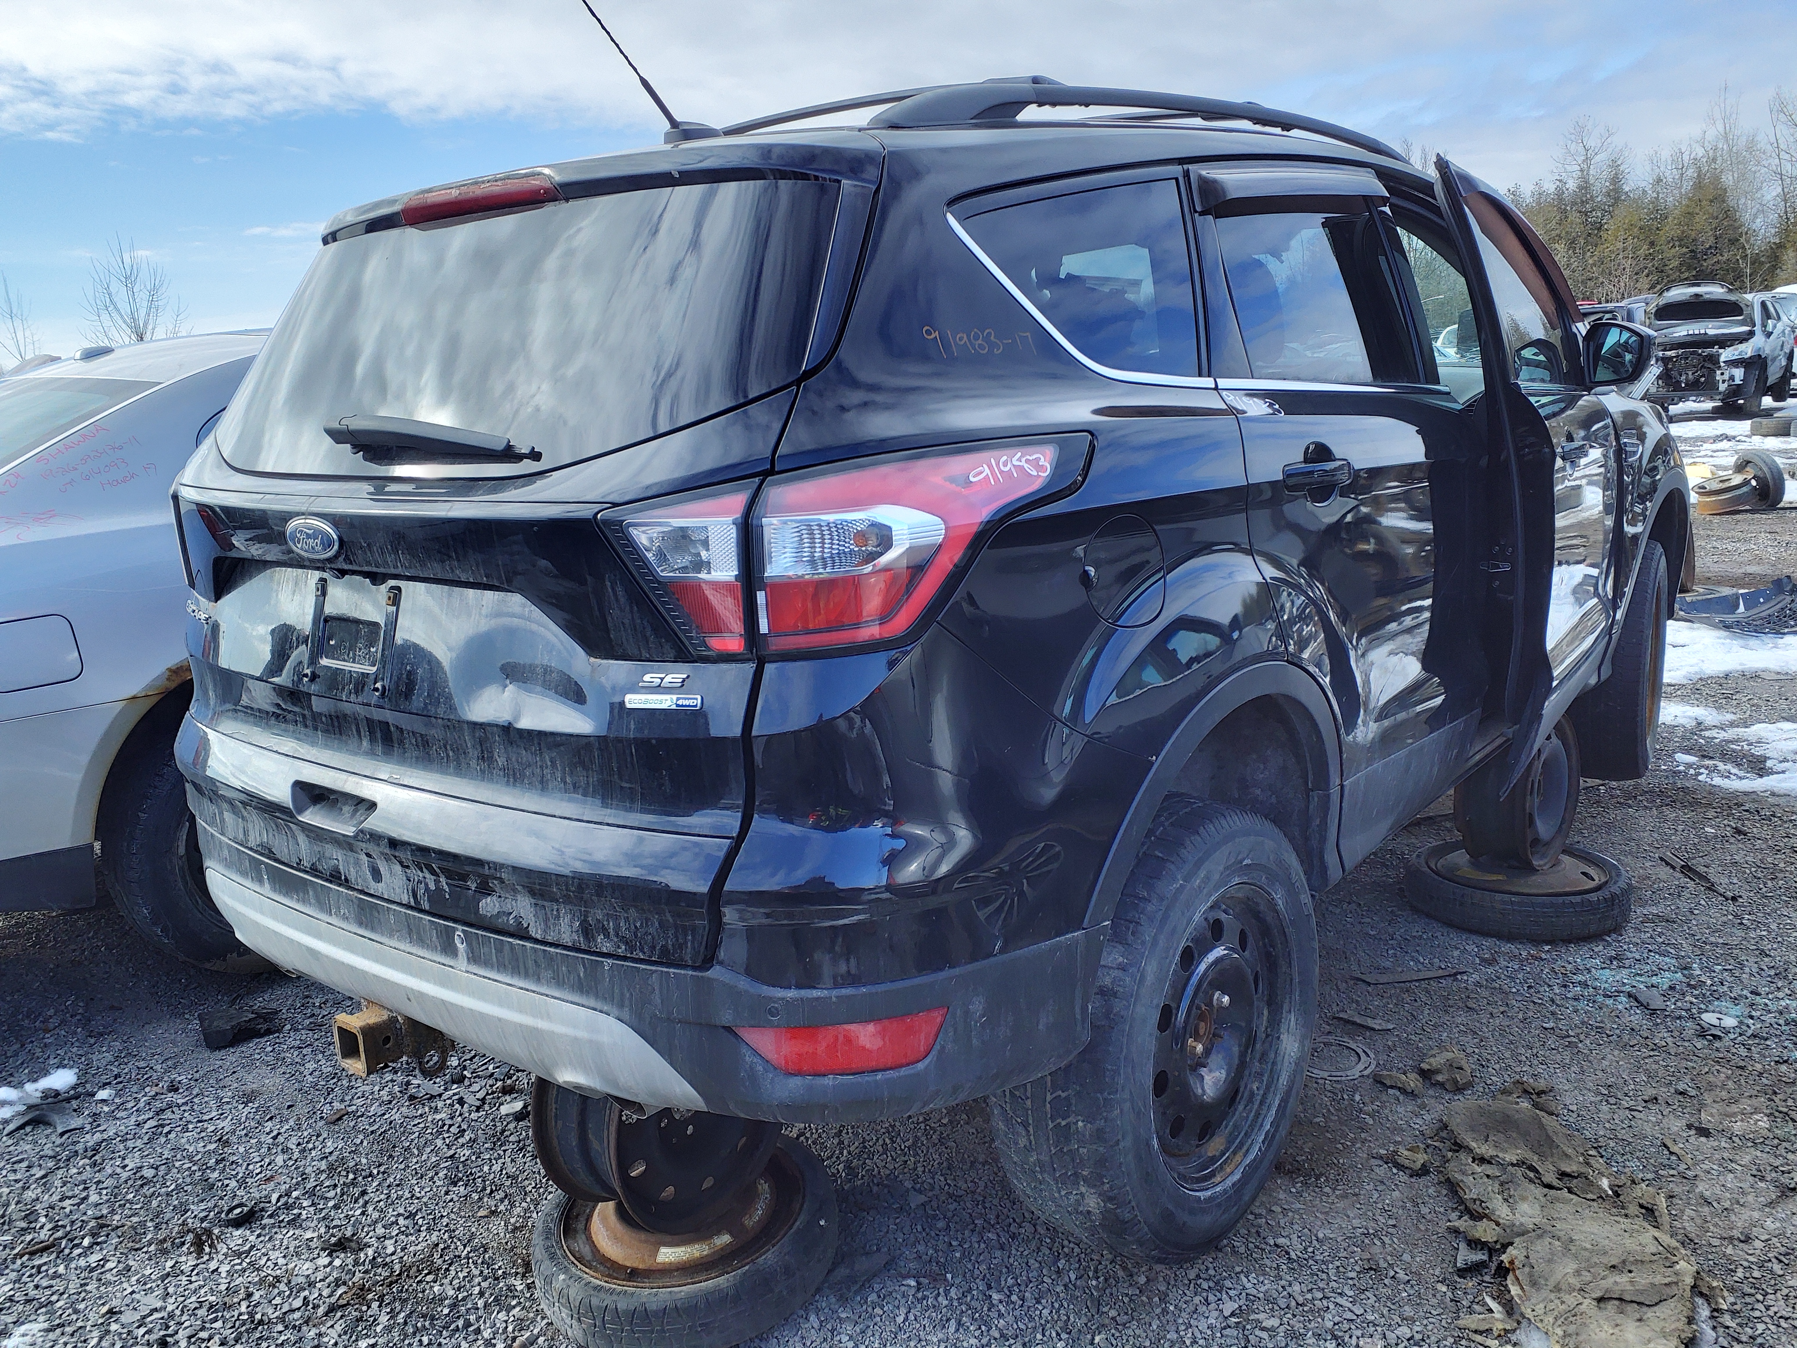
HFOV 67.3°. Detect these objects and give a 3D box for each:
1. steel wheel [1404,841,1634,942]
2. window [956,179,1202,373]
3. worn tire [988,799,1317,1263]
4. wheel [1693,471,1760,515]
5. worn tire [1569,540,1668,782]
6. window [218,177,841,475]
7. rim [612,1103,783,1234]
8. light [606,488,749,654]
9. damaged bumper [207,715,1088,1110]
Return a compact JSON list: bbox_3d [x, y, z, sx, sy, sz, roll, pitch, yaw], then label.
[{"bbox_3d":[1.554,0.539,3.400,0.515,0.120,0.515,-4,11,-11],"label":"steel wheel"},{"bbox_3d":[0.292,-0.543,1.840,0.050,0.310,0.550,-17,1,43],"label":"window"},{"bbox_3d":[0.417,0.540,2.110,0.240,0.690,0.690,3,14,41],"label":"worn tire"},{"bbox_3d":[6.199,-1.357,10.100,0.420,0.165,0.420,-13,12,32],"label":"wheel"},{"bbox_3d":[2.130,-0.045,4.000,0.240,0.690,0.690,5,16,35],"label":"worn tire"},{"bbox_3d":[-0.620,-0.449,1.855,1.270,0.460,0.130,8,-17,39],"label":"window"},{"bbox_3d":[-0.380,0.695,2.225,0.180,0.400,0.400,7,16,37],"label":"rim"},{"bbox_3d":[-0.226,-0.116,1.494,0.200,0.195,0.120,5,16,31],"label":"light"},{"bbox_3d":[-0.598,0.226,2.006,1.820,0.460,0.560,8,18,39],"label":"damaged bumper"}]

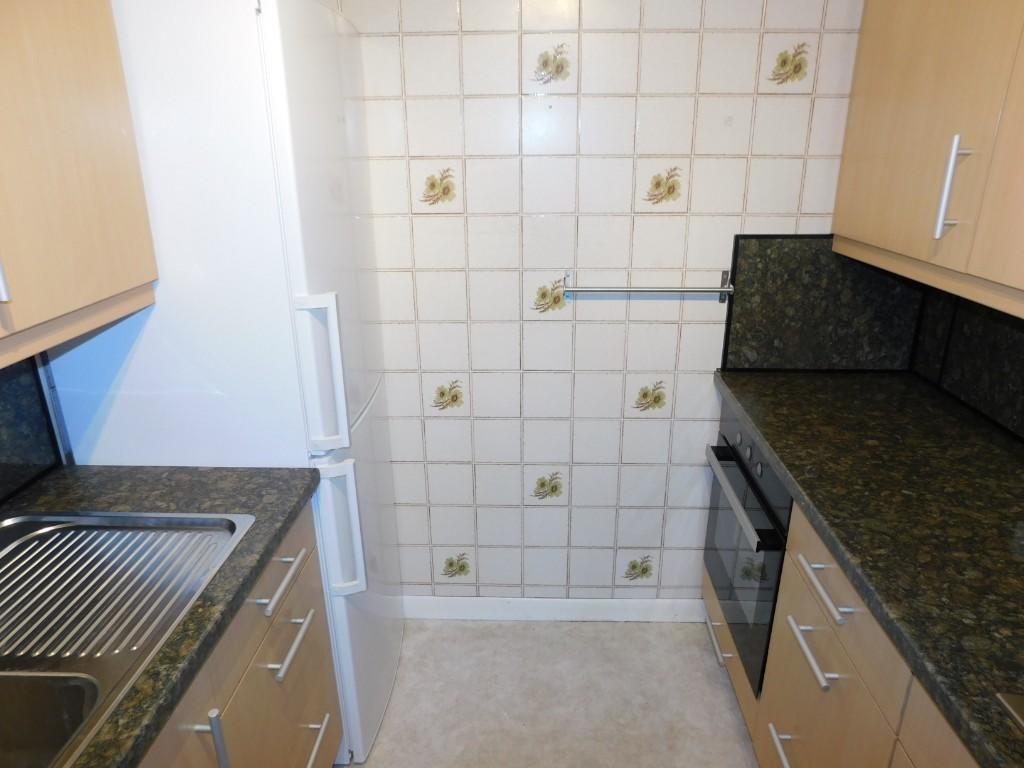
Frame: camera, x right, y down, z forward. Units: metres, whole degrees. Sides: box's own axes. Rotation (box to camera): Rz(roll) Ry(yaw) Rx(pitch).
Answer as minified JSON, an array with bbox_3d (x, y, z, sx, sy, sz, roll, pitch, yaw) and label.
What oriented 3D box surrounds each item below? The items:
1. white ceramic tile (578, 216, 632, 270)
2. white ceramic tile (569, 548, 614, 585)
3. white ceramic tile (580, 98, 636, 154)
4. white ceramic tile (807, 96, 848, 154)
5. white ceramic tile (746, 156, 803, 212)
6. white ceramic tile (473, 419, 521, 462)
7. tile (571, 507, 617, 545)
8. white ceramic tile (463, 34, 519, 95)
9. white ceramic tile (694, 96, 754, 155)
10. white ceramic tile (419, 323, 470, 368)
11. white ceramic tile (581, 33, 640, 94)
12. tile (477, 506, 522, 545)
[{"bbox_3d":[0.259,-0.400,1.924,0.151,0.150,0.009,0,19,1],"label":"white ceramic tile"},{"bbox_3d":[0.266,0.609,2.274,0.151,0.150,0.009,0,19,1],"label":"white ceramic tile"},{"bbox_3d":[0.256,-0.686,1.814,0.150,0.150,0.009,0,20,2],"label":"white ceramic tile"},{"bbox_3d":[0.864,-0.677,1.794,0.150,0.150,0.009,0,20,2],"label":"white ceramic tile"},{"bbox_3d":[0.711,-0.538,1.841,0.150,0.150,0.010,0,19,2],"label":"white ceramic tile"},{"bbox_3d":[-0.044,0.180,2.137,0.150,0.150,0.009,0,20,2],"label":"white ceramic tile"},{"bbox_3d":[0.267,0.470,2.230,0.150,0.150,0.009,0,20,2],"label":"tile"},{"bbox_3d":[-0.052,-0.825,1.763,0.150,0.150,0.009,0,20,2],"label":"white ceramic tile"},{"bbox_3d":[0.557,-0.680,1.796,0.150,0.150,0.009,0,20,2],"label":"white ceramic tile"},{"bbox_3d":[-0.201,-0.113,2.033,0.151,0.150,0.009,0,19,1],"label":"white ceramic tile"},{"bbox_3d":[0.252,-0.826,1.755,0.150,0.150,0.010,0,19,2],"label":"white ceramic tile"},{"bbox_3d":[-0.040,0.464,2.220,0.150,0.150,0.010,0,19,2],"label":"tile"}]

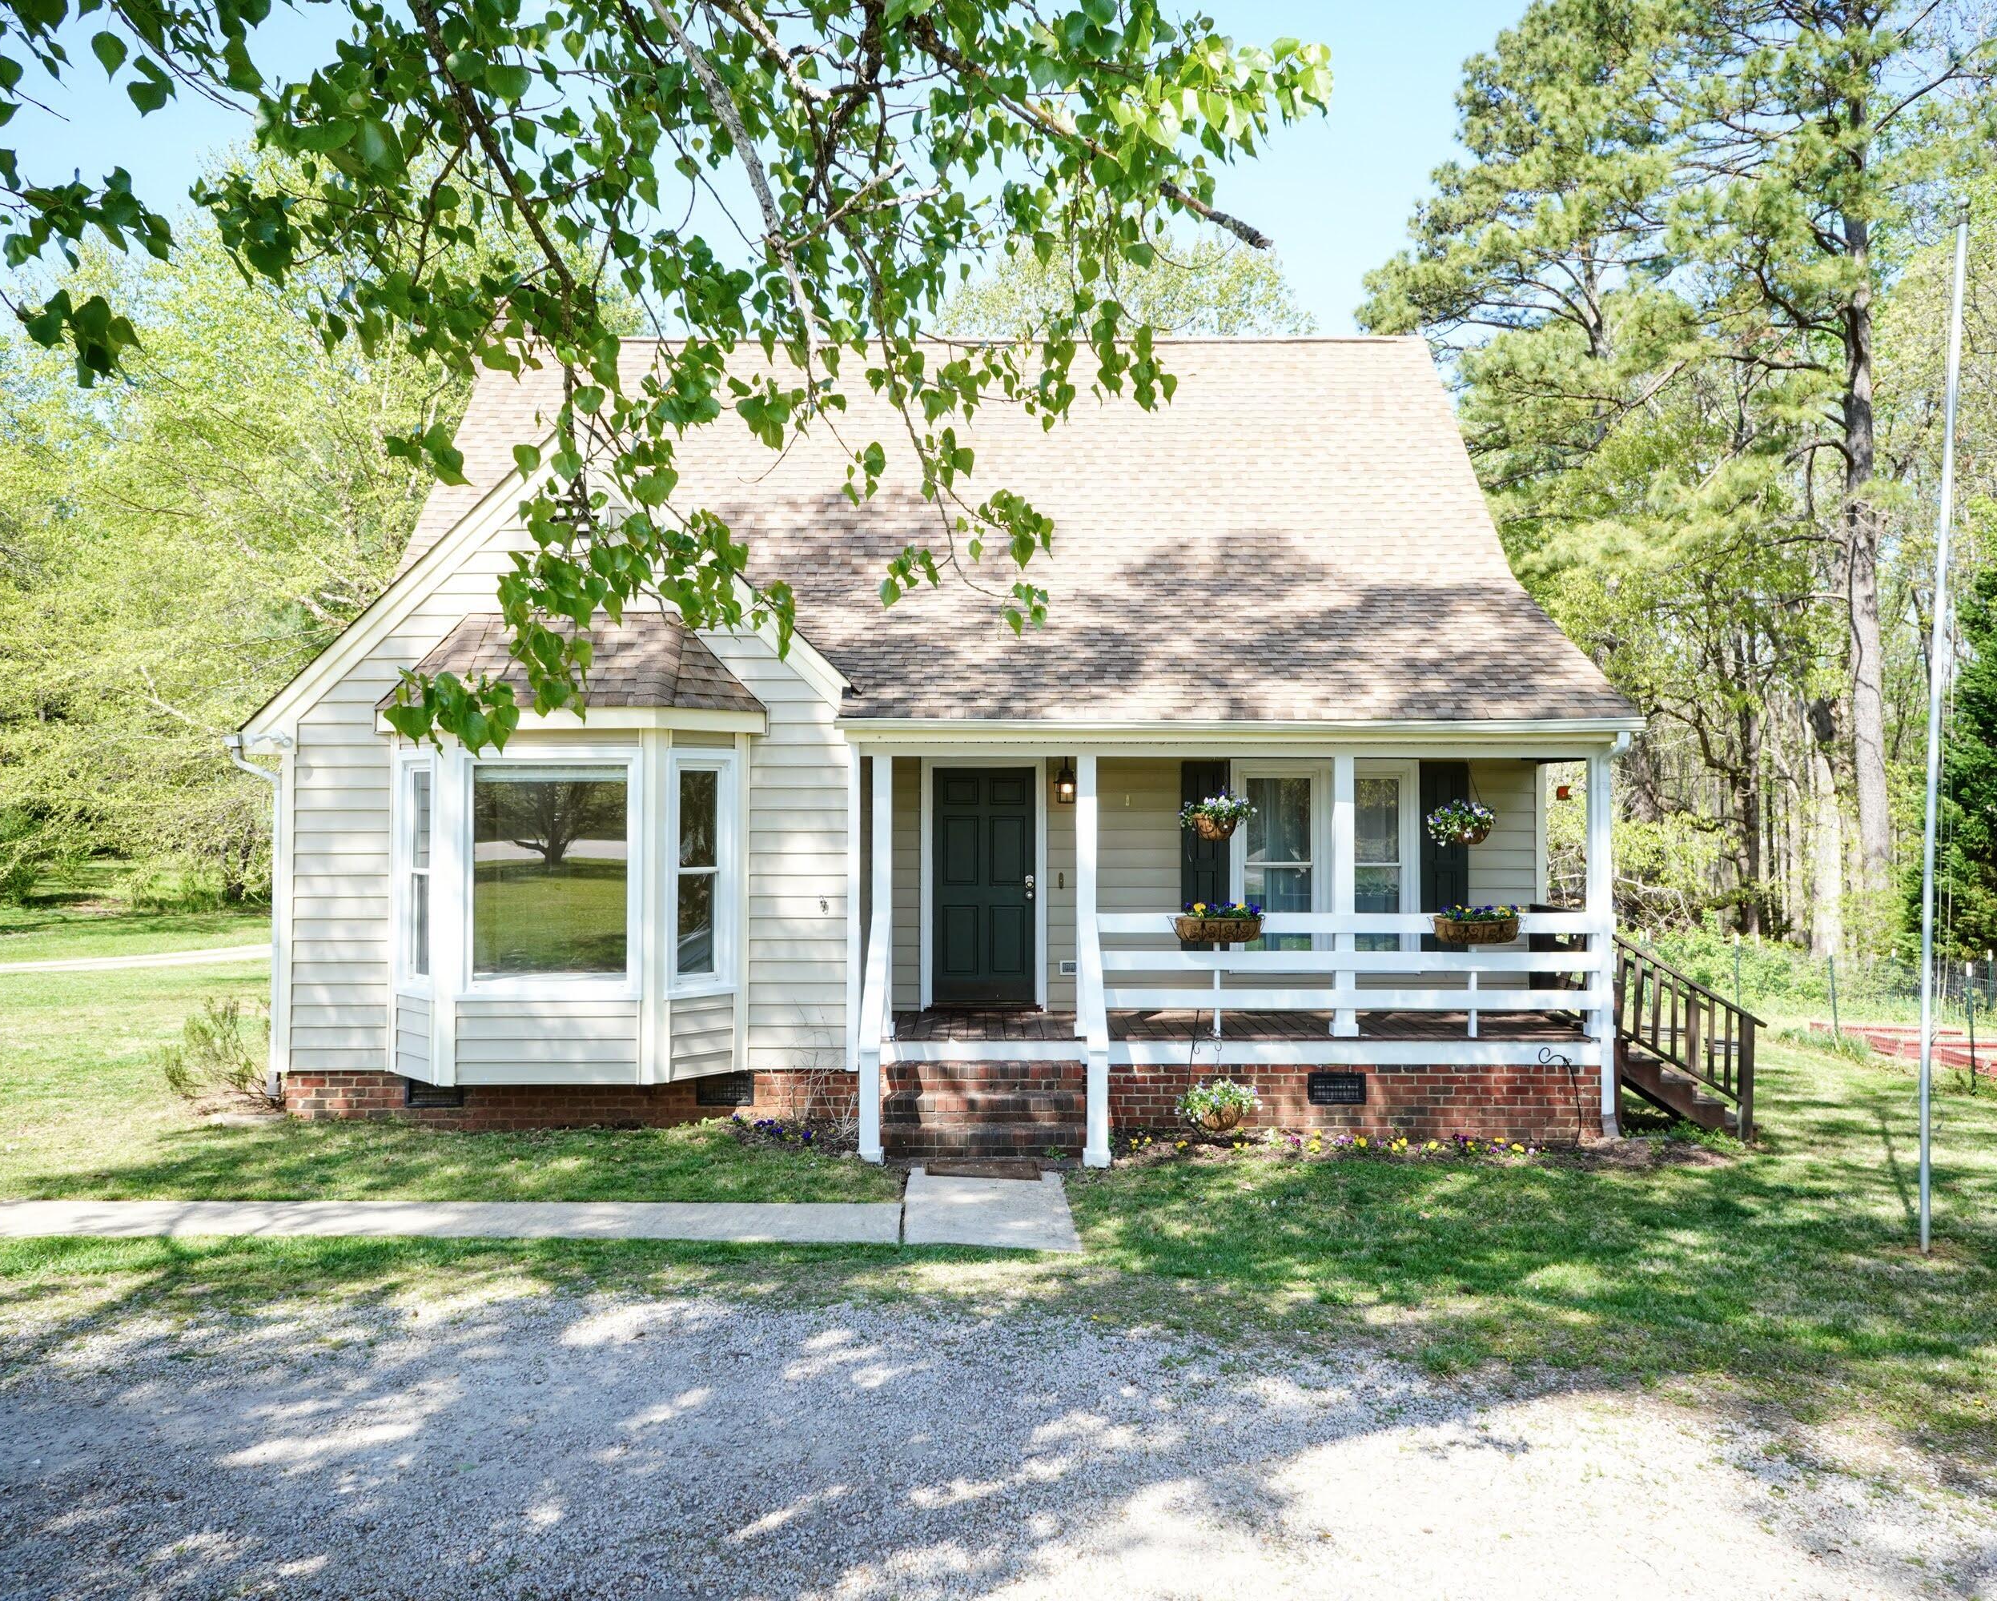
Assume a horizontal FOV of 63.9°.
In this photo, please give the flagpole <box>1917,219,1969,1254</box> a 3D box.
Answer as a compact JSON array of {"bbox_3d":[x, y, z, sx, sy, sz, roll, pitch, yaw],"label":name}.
[{"bbox_3d":[5.233,-0.402,8.855,0.060,5.810,0.060,3,-1,0],"label":"flagpole"}]

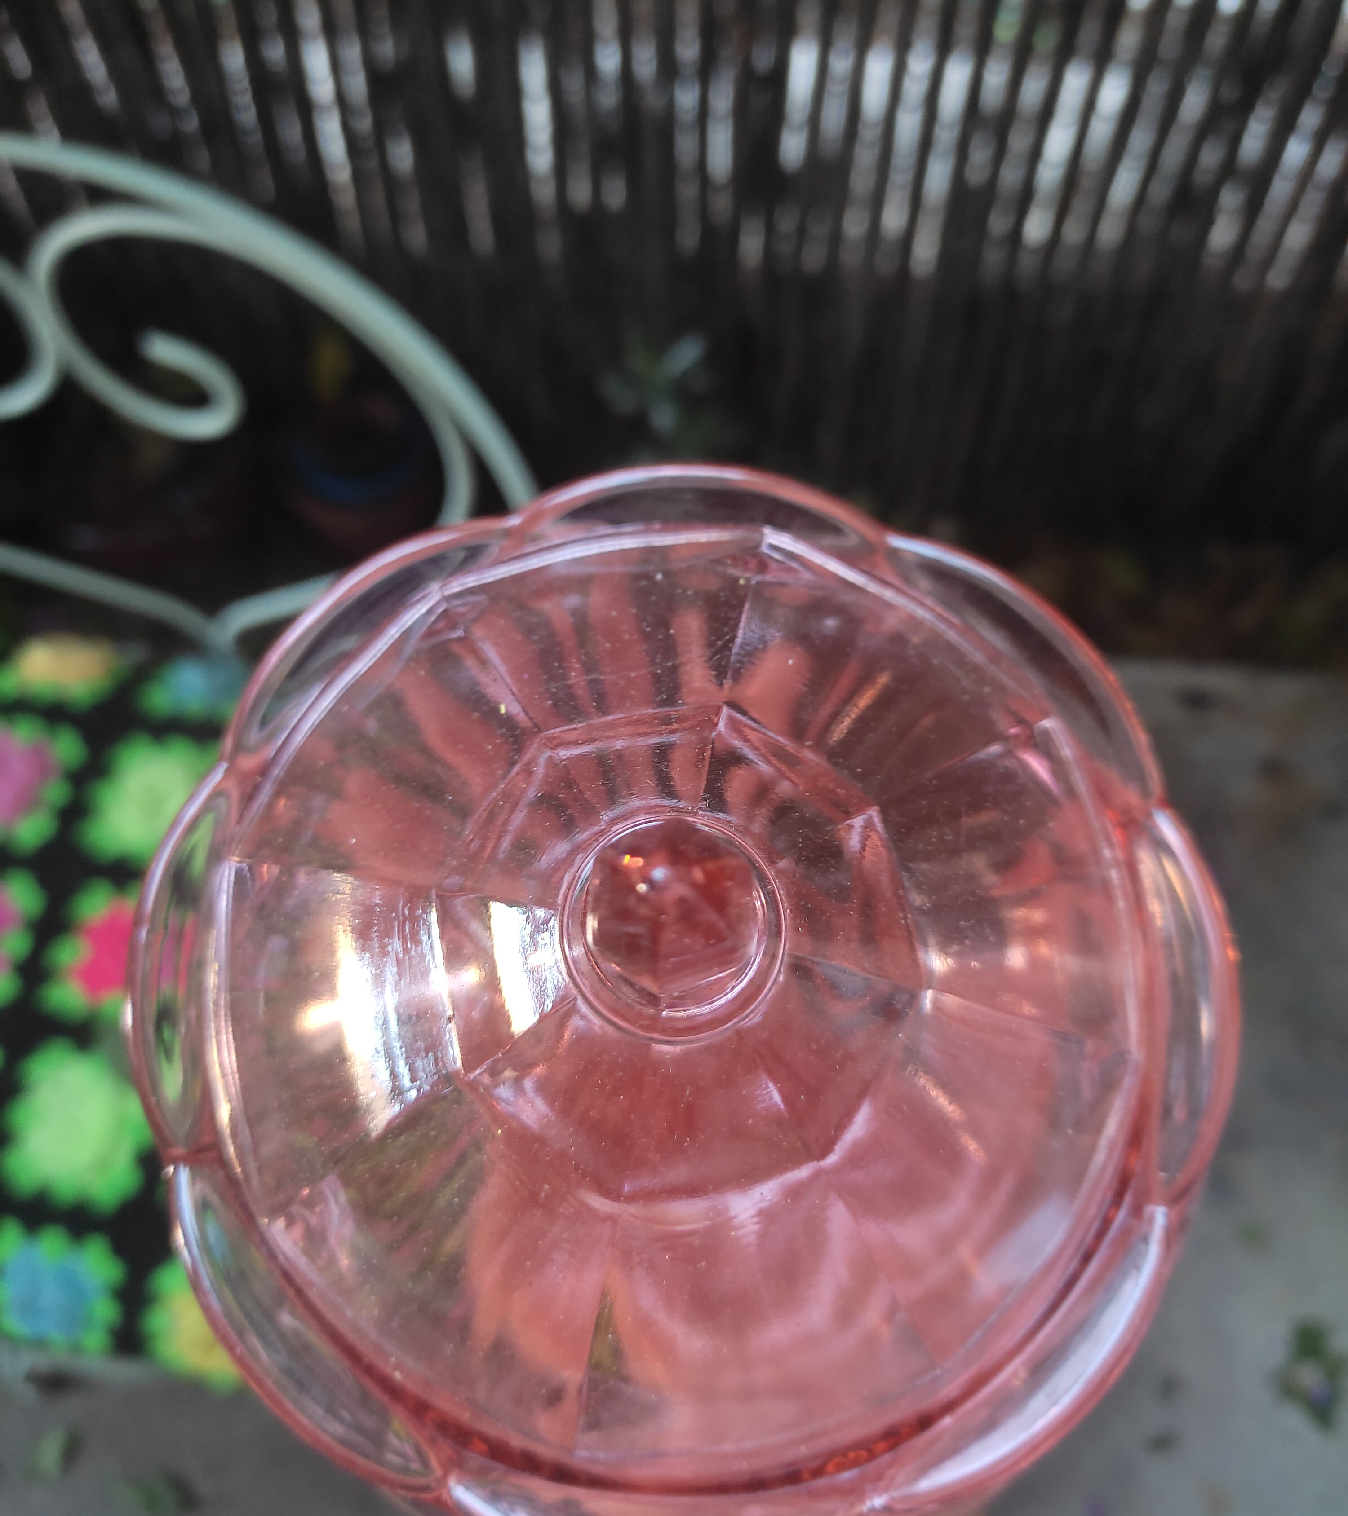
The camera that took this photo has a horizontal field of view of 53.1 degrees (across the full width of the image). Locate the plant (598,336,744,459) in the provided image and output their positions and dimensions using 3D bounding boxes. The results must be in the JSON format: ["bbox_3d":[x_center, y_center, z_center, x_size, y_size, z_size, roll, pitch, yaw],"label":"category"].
[{"bbox_3d":[-0.004,-0.360,1.360,0.140,0.135,0.130,2,57,0],"label":"plant"}]

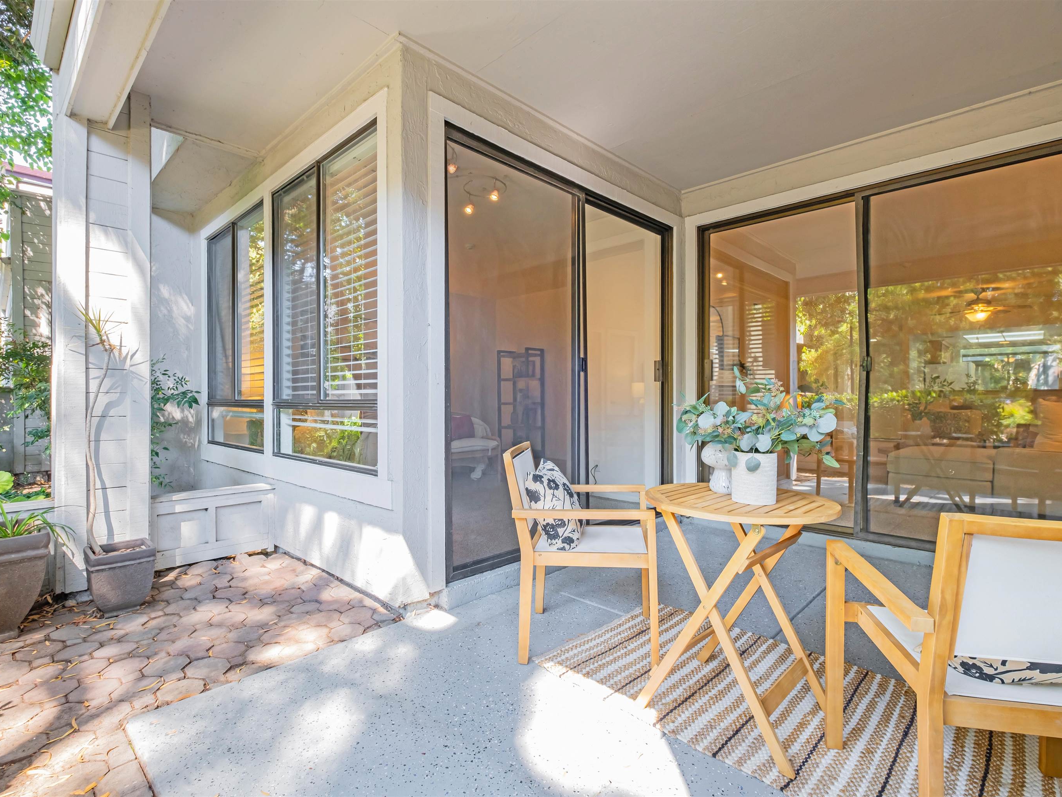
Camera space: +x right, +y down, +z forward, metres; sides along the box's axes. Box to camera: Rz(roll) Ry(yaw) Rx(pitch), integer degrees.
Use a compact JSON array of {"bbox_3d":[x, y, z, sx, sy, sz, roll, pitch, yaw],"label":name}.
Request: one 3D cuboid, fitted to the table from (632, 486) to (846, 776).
[{"bbox_3d":[0.655,0.656,1.595,0.575,0.675,0.575,0,0,44],"label":"table"}]

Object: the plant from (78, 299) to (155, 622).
[{"bbox_3d":[-1.960,0.282,2.385,0.280,1.420,0.280,0,0,-45],"label":"plant"}]

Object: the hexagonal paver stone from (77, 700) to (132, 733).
[{"bbox_3d":[-1.340,1.015,1.560,0.145,0.050,0.145,0,0,6],"label":"hexagonal paver stone"}]

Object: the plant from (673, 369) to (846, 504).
[{"bbox_3d":[0.733,0.113,1.600,0.500,0.420,0.400,0,0,12],"label":"plant"}]

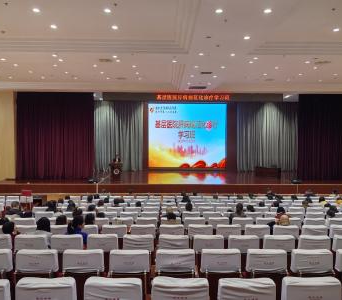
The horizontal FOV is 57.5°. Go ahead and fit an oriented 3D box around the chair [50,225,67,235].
[{"bbox_3d":[-2.126,1.879,6.089,0.490,0.950,0.600,0,1,-1],"label":"chair"}]

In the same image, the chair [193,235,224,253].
[{"bbox_3d":[0.574,1.789,5.074,0.490,0.950,0.600,0,1,-1],"label":"chair"}]

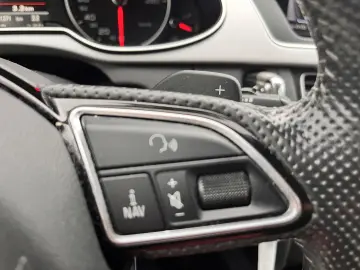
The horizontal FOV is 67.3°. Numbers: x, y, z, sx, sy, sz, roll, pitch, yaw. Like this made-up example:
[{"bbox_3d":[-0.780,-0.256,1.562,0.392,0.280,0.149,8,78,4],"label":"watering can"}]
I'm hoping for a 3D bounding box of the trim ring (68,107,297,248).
[{"bbox_3d":[0.002,0.010,0.086,0.068,0.043,0.009,-6,-7,-2],"label":"trim ring"}]

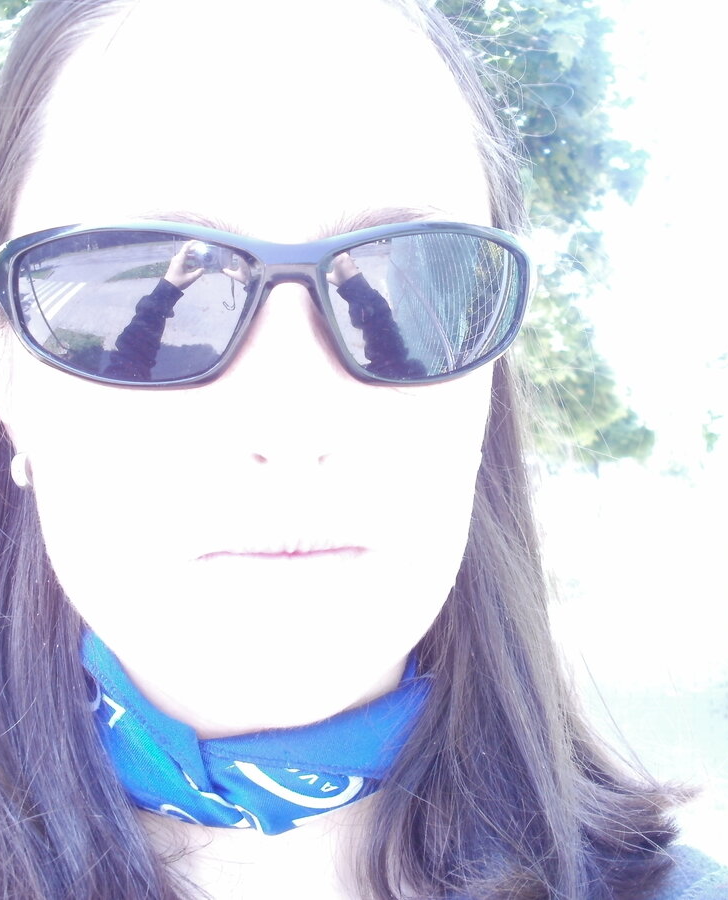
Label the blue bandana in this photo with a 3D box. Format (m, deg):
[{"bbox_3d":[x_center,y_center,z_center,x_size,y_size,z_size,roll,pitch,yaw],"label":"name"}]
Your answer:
[{"bbox_3d":[-0.036,0.081,0.433,0.128,0.057,0.128,-1,9,-7],"label":"blue bandana"}]

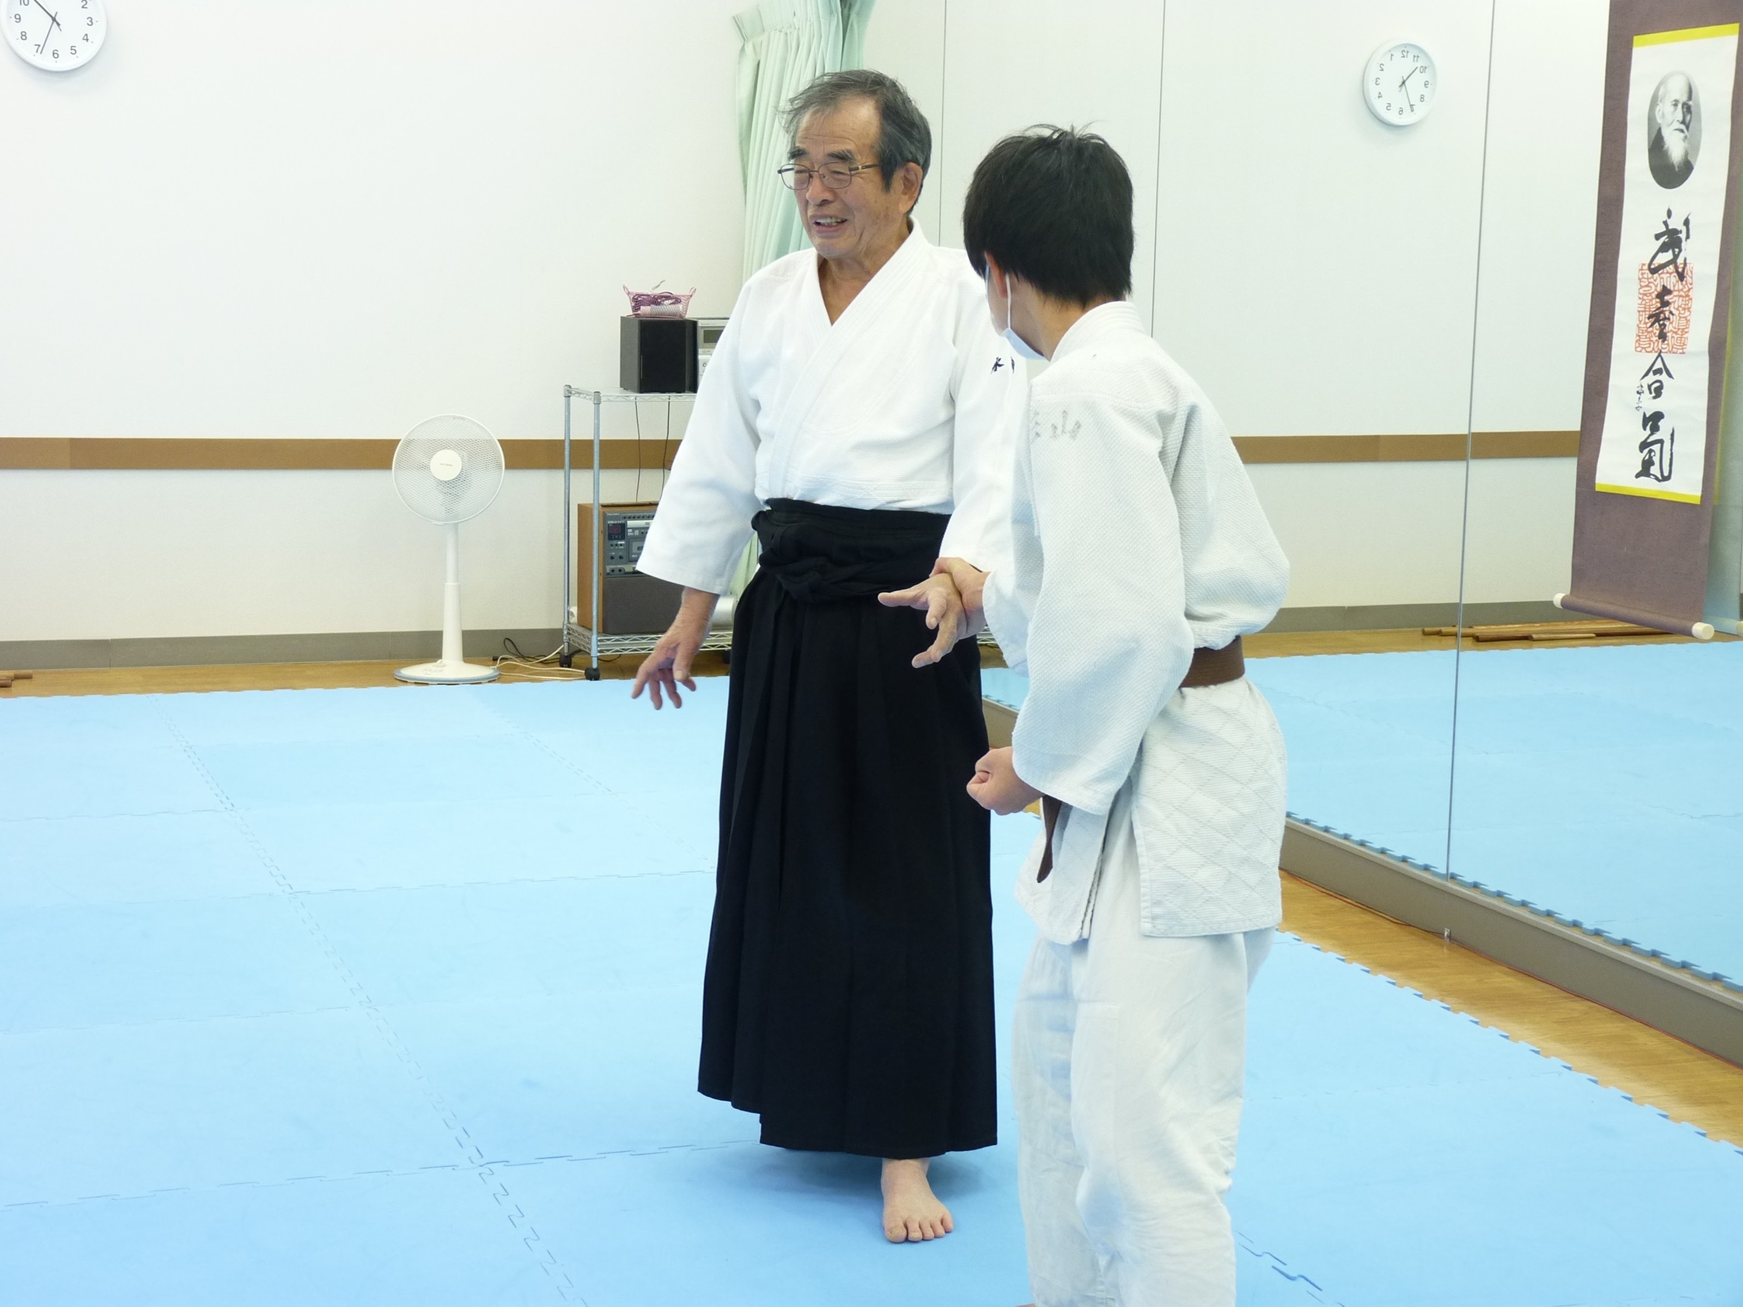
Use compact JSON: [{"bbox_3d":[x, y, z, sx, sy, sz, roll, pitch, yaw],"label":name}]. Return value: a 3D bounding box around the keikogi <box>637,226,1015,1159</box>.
[{"bbox_3d":[-0.051,0.062,4.606,0.570,1.430,0.430,5,9,22],"label":"keikogi"}]

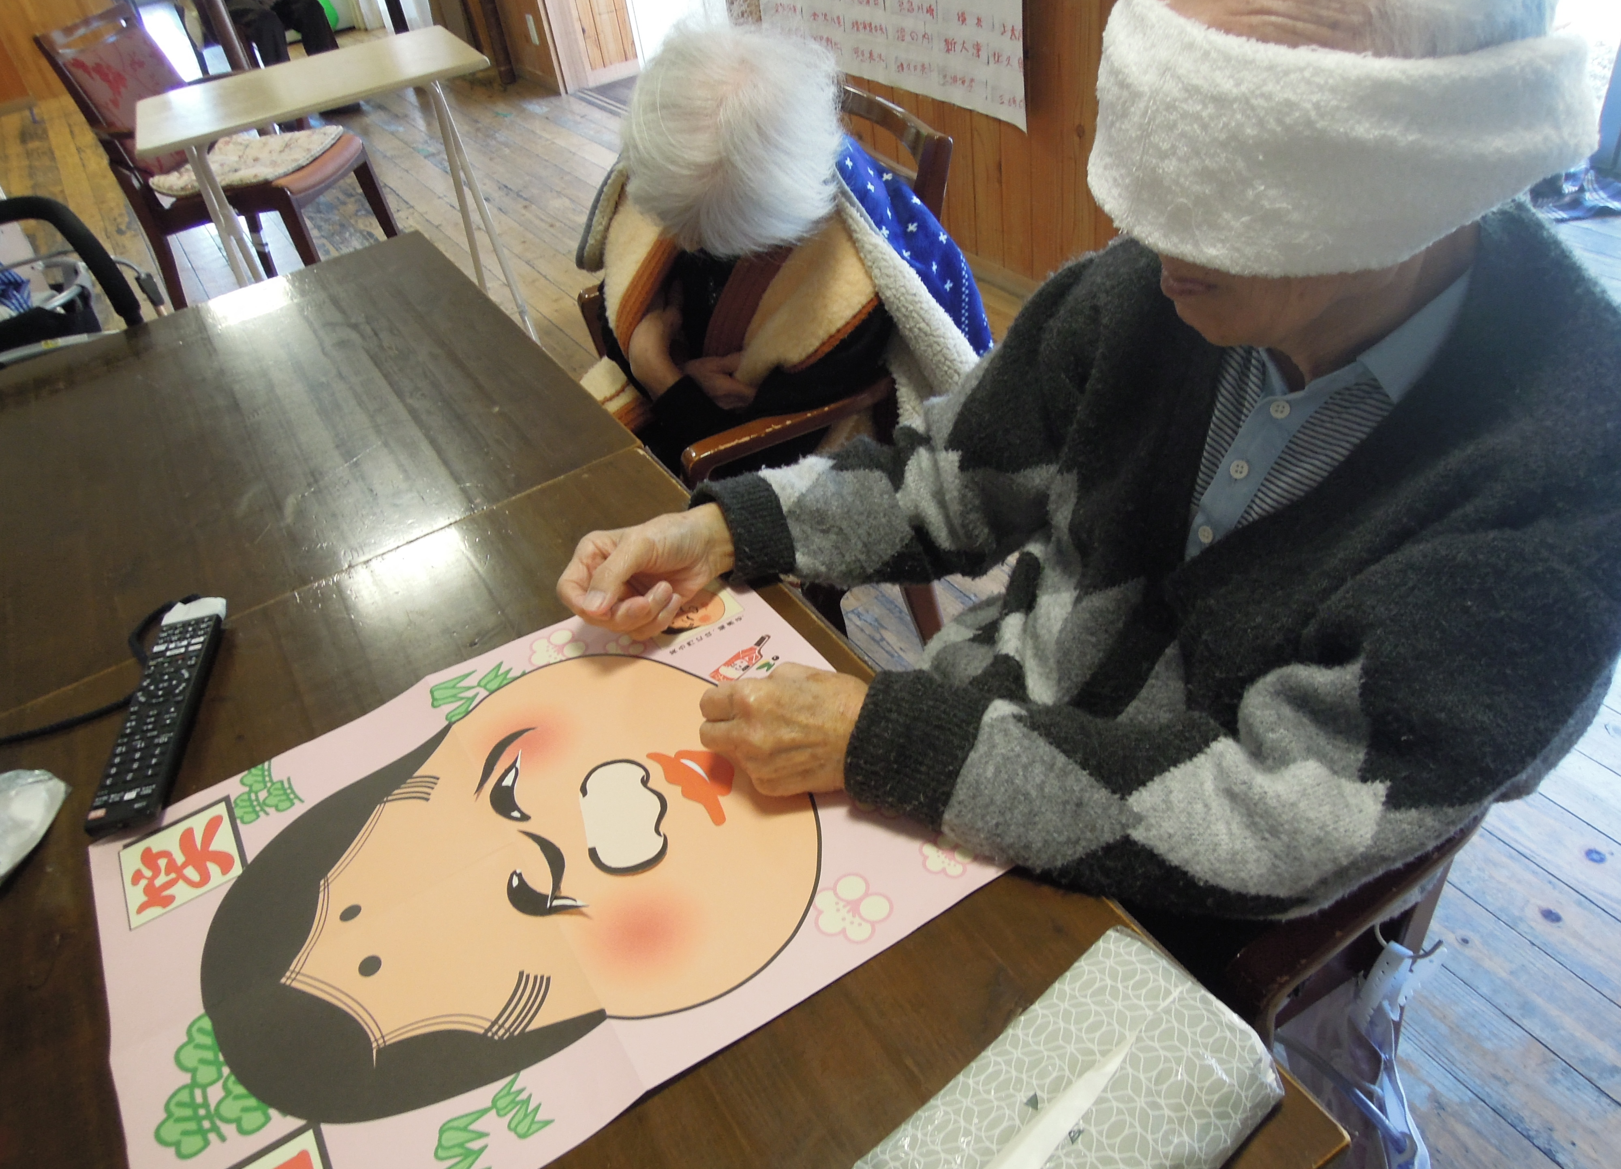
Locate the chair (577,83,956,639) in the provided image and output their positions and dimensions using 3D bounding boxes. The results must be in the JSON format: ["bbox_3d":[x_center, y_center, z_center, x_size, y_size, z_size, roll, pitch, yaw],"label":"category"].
[{"bbox_3d":[-0.035,-0.167,1.559,0.550,0.835,0.540,-24,41,-17],"label":"chair"}]

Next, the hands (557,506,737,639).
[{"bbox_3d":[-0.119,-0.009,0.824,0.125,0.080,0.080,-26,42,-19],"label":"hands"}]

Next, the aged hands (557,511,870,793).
[{"bbox_3d":[-0.070,0.041,0.776,0.130,0.105,0.240,-26,42,-19],"label":"aged hands"}]

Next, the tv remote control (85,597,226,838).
[{"bbox_3d":[-0.505,0.089,0.879,0.049,0.023,0.238,-14,39,-5],"label":"tv remote control"}]

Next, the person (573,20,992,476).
[{"bbox_3d":[-0.064,-0.155,1.439,0.660,0.975,0.510,-26,42,-19],"label":"person"}]

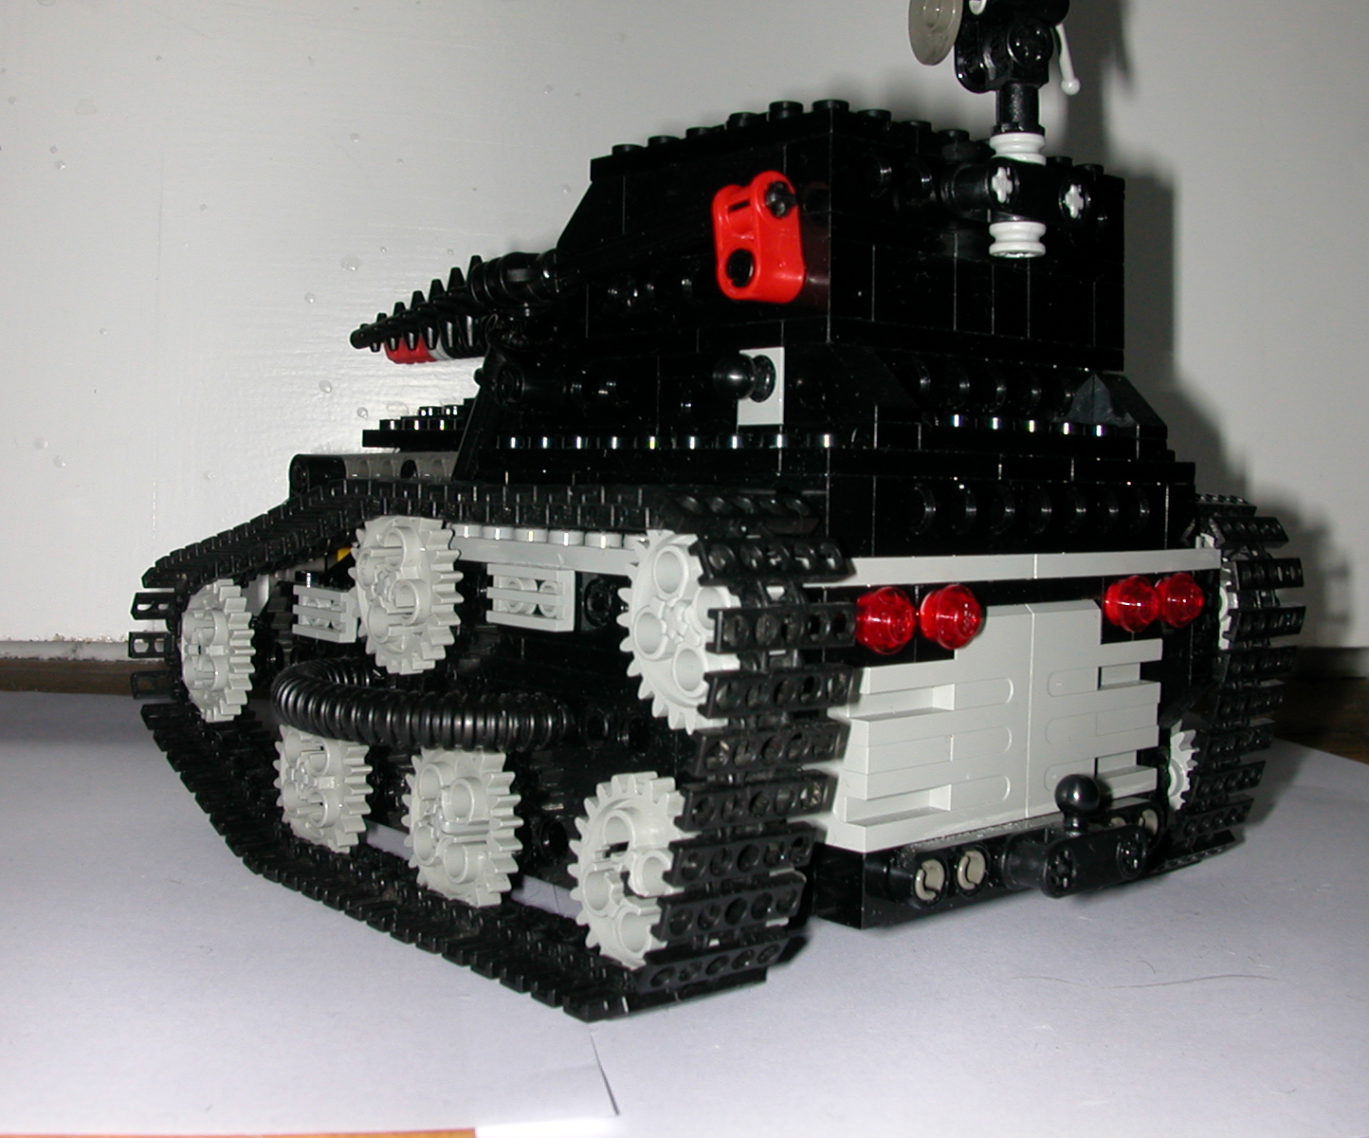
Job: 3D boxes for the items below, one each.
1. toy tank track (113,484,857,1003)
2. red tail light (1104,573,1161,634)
[{"bbox_3d":[-0.036,0.018,0.222,0.021,0.059,0.140,-2,4,-43],"label":"toy tank track"},{"bbox_3d":[0.062,0.005,0.222,0.008,0.008,0.005,-2,4,-43],"label":"red tail light"}]

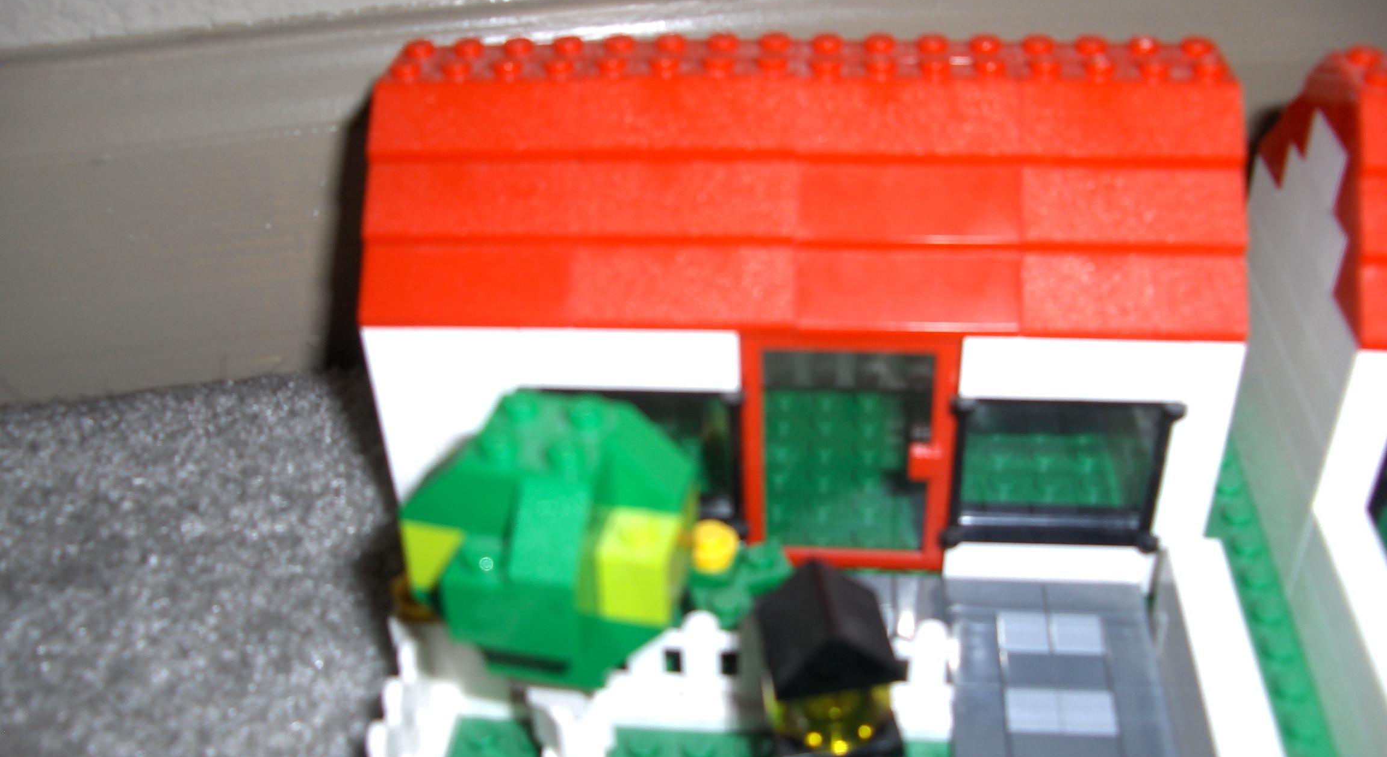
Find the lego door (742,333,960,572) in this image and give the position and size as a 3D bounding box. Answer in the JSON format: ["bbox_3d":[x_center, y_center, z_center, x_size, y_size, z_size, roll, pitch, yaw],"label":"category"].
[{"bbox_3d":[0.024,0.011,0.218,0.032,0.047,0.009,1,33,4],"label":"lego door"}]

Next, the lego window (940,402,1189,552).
[{"bbox_3d":[0.055,0.013,0.216,0.032,0.029,0.009,1,33,4],"label":"lego window"}]

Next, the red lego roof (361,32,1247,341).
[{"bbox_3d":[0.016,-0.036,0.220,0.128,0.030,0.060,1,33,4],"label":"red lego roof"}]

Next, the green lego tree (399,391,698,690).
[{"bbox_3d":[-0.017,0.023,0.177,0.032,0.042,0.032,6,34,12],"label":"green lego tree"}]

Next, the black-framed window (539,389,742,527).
[{"bbox_3d":[-0.008,0.011,0.221,0.032,0.029,0.009,1,33,4],"label":"black-framed window"}]

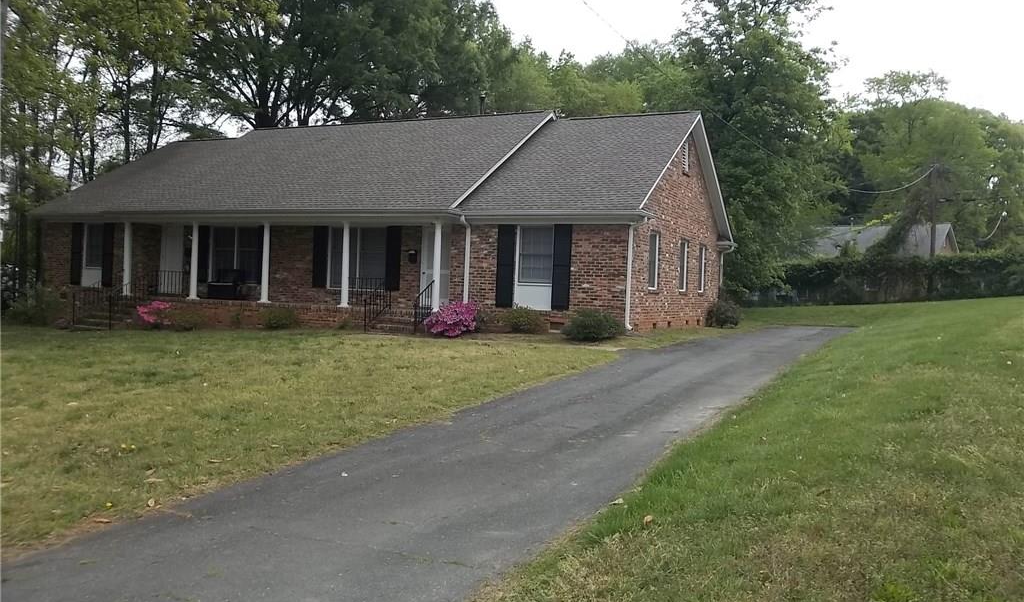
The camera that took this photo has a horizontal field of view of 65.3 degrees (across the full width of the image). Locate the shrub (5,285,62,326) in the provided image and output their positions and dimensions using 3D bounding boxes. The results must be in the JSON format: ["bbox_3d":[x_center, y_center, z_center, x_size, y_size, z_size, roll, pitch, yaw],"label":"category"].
[{"bbox_3d":[-15.276,0.176,25.499,1.700,1.200,1.400,3,1,26],"label":"shrub"}]

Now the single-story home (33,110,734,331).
[{"bbox_3d":[-4.094,-2.465,25.342,19.850,6.560,10.460,3,1,26],"label":"single-story home"}]

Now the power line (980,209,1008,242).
[{"bbox_3d":[21.658,-3.403,36.000,1.300,1.400,0.500,3,1,26],"label":"power line"}]

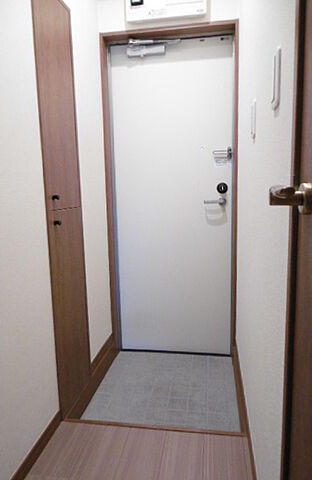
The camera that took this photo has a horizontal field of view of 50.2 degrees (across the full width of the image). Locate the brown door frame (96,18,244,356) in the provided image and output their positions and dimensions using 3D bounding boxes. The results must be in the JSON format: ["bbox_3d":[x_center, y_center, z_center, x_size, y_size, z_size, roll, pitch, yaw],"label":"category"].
[{"bbox_3d":[0.095,-0.214,2.058,0.787,1.997,0.111,0,8,9],"label":"brown door frame"}]

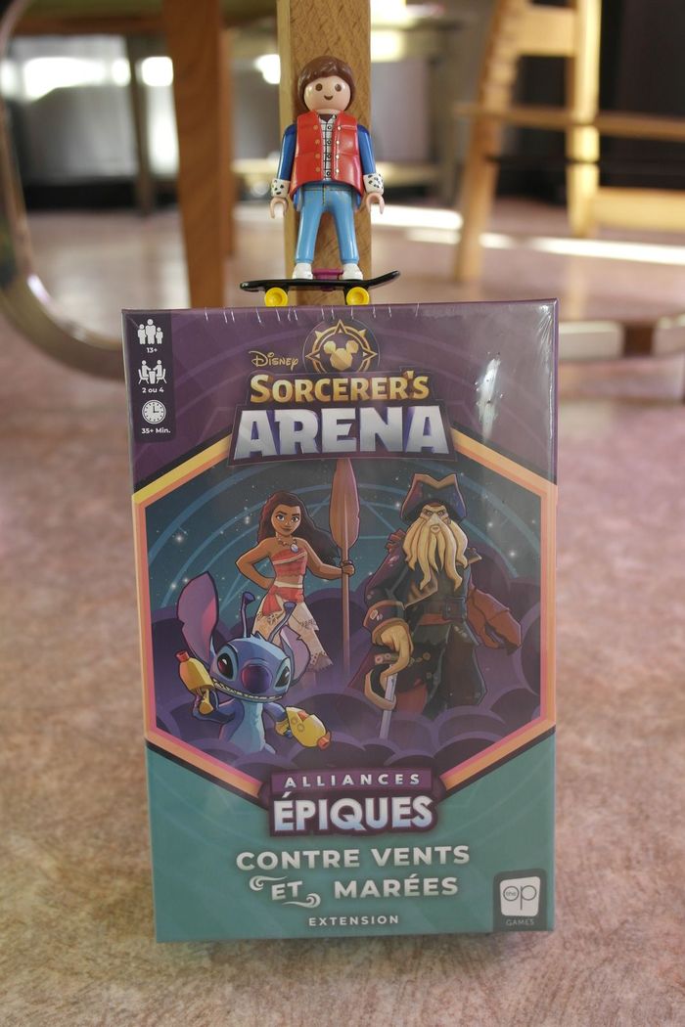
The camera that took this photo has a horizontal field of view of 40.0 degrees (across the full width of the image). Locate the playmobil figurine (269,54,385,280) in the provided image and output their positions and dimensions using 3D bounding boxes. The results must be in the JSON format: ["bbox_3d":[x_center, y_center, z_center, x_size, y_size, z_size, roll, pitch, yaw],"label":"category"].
[{"bbox_3d":[-0.006,-0.117,0.320,0.039,0.073,0.024,-1,8,0],"label":"playmobil figurine"}]

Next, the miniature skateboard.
[{"bbox_3d":[-0.008,-0.076,0.325,0.055,0.013,0.020,-1,8,0],"label":"miniature skateboard"}]

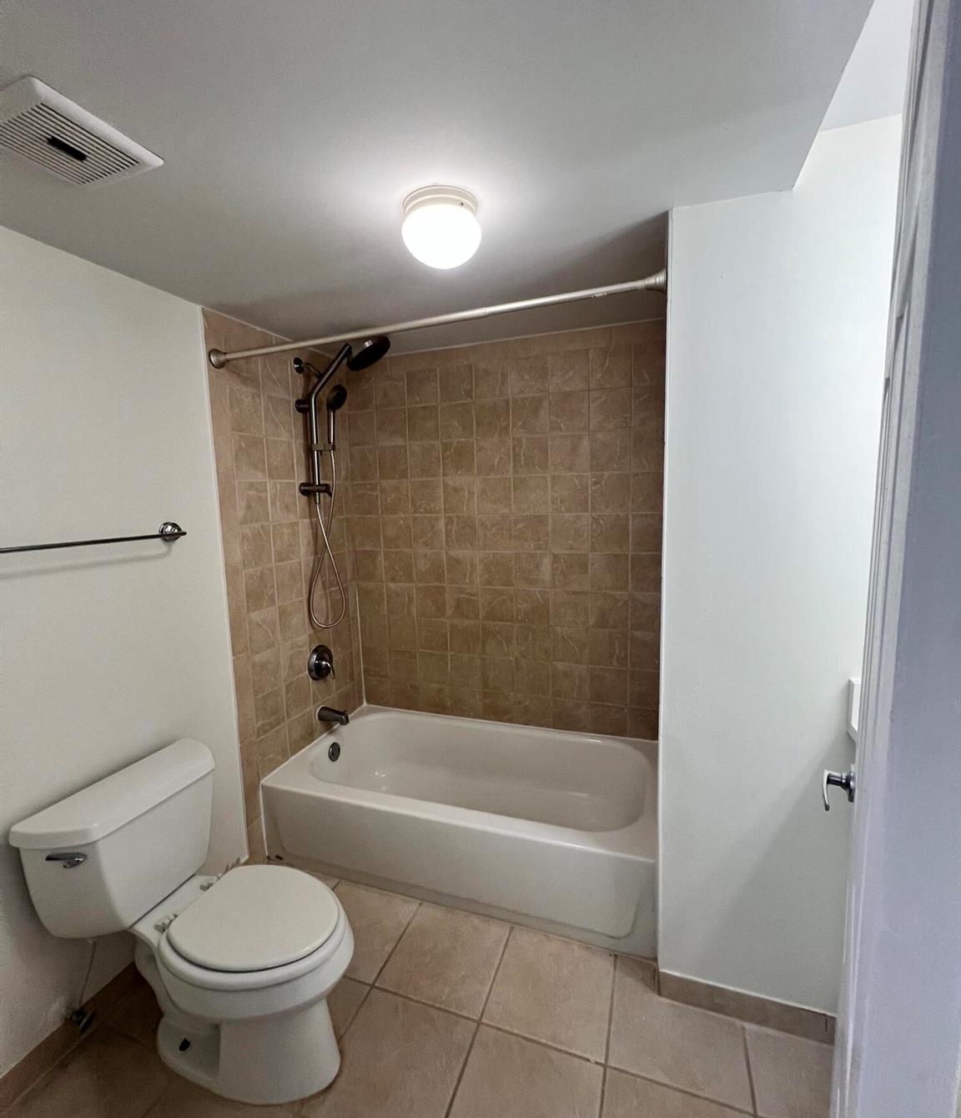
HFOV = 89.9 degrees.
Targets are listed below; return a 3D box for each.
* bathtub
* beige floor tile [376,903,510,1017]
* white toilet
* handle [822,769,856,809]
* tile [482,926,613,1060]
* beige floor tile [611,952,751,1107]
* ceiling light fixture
[{"bbox_3d":[-0.045,1.030,2.063,1.508,0.347,0.755,1,7,19],"label":"bathtub"},{"bbox_3d":[-0.107,1.268,1.544,0.333,0.010,0.328,1,7,19],"label":"beige floor tile"},{"bbox_3d":[-0.686,0.959,1.278,0.768,0.695,0.475,1,7,19],"label":"white toilet"},{"bbox_3d":[0.611,0.399,0.819,0.050,0.060,0.129,3,8,35],"label":"handle"},{"bbox_3d":[0.212,1.272,1.433,0.333,0.010,0.328,1,7,19],"label":"tile"},{"bbox_3d":[0.532,1.275,1.322,0.333,0.010,0.328,1,7,19],"label":"beige floor tile"},{"bbox_3d":[-0.090,-0.758,1.128,0.180,0.130,0.180,-2,6,0],"label":"ceiling light fixture"}]

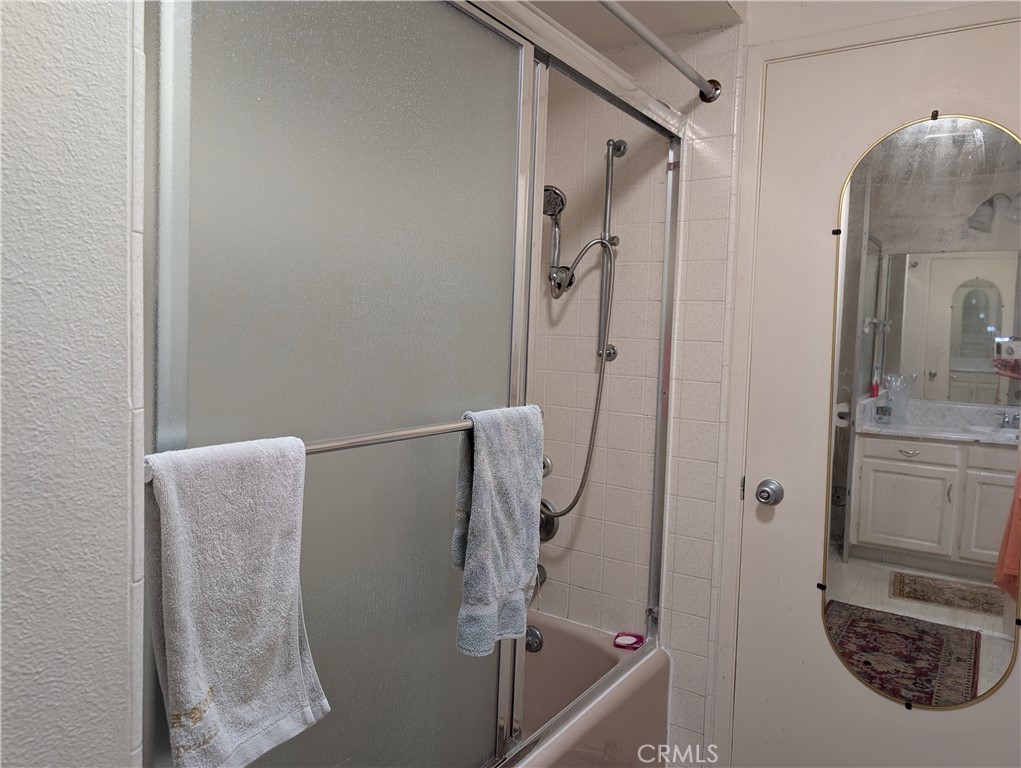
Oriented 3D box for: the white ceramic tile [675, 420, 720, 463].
[{"bbox_3d":[0.521,0.157,1.960,0.108,0.108,0.009,4,4,34],"label":"white ceramic tile"}]

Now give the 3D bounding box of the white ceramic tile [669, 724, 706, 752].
[{"bbox_3d":[0.493,1.028,2.010,0.108,0.108,0.010,4,4,33],"label":"white ceramic tile"}]

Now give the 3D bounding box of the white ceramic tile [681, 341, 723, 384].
[{"bbox_3d":[0.528,-0.062,1.942,0.108,0.108,0.010,4,4,33],"label":"white ceramic tile"}]

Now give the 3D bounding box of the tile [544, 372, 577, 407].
[{"bbox_3d":[0.158,0.021,2.197,0.108,0.108,0.009,4,4,34],"label":"tile"}]

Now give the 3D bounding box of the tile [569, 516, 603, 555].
[{"bbox_3d":[0.236,0.464,2.164,0.108,0.108,0.009,4,4,34],"label":"tile"}]

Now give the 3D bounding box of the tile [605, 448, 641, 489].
[{"bbox_3d":[0.334,0.252,2.081,0.108,0.108,0.010,4,4,33],"label":"tile"}]

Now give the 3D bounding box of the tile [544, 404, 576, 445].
[{"bbox_3d":[0.155,0.130,2.193,0.108,0.108,0.010,4,4,33],"label":"tile"}]

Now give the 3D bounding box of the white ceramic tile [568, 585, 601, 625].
[{"bbox_3d":[0.230,0.674,2.161,0.108,0.107,0.009,4,5,36],"label":"white ceramic tile"}]

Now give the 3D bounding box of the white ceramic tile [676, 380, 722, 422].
[{"bbox_3d":[0.516,0.047,1.924,0.108,0.107,0.009,4,5,36],"label":"white ceramic tile"}]

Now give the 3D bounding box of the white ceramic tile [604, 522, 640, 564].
[{"bbox_3d":[0.327,0.470,2.095,0.108,0.108,0.010,4,4,33],"label":"white ceramic tile"}]

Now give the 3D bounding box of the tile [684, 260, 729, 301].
[{"bbox_3d":[0.534,-0.280,1.928,0.108,0.108,0.010,4,4,33],"label":"tile"}]

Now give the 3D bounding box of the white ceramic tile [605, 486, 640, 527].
[{"bbox_3d":[0.328,0.357,2.075,0.108,0.107,0.009,4,5,36],"label":"white ceramic tile"}]

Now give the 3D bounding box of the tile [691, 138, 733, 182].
[{"bbox_3d":[0.545,-0.608,1.911,0.108,0.108,0.009,4,4,34],"label":"tile"}]

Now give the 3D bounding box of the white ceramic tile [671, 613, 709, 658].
[{"bbox_3d":[0.505,0.703,1.995,0.108,0.108,0.009,4,4,34],"label":"white ceramic tile"}]

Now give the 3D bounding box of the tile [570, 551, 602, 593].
[{"bbox_3d":[0.233,0.572,2.161,0.108,0.108,0.010,4,4,33],"label":"tile"}]

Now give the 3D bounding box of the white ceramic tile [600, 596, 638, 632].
[{"bbox_3d":[0.320,0.680,2.097,0.108,0.107,0.009,4,5,36],"label":"white ceramic tile"}]

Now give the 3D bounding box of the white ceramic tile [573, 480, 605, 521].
[{"bbox_3d":[0.239,0.355,2.157,0.108,0.108,0.009,4,4,34],"label":"white ceramic tile"}]

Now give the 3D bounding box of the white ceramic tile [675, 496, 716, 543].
[{"bbox_3d":[0.508,0.371,1.946,0.108,0.107,0.009,4,5,36],"label":"white ceramic tile"}]

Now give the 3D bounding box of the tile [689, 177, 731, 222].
[{"bbox_3d":[0.541,-0.498,1.915,0.108,0.108,0.010,4,4,33],"label":"tile"}]

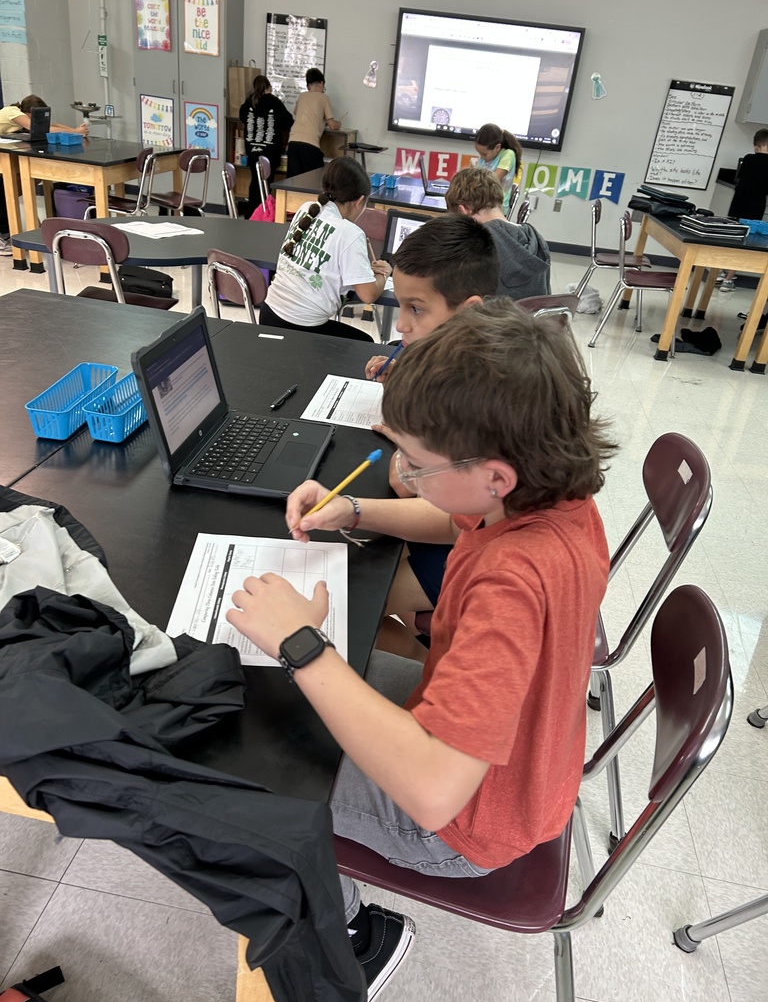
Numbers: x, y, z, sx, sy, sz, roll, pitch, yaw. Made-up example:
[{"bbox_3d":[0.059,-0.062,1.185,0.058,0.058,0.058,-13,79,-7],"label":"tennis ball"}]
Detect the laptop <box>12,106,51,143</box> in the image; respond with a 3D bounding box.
[{"bbox_3d":[-2.635,-2.790,5.677,0.228,0.222,0.295,7,28,0],"label":"laptop"}]

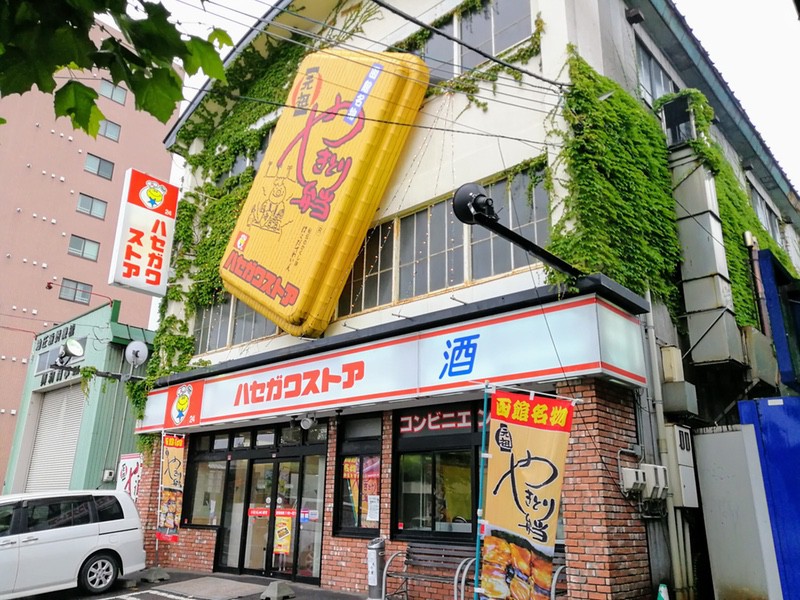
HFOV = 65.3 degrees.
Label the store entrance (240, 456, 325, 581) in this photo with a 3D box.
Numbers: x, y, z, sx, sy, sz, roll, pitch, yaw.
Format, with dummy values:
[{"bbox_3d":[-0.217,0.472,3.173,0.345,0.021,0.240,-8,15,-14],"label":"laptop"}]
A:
[{"bbox_3d":[-2.083,3.914,11.252,2.336,2.132,0.200,-15,-24,40],"label":"store entrance"}]

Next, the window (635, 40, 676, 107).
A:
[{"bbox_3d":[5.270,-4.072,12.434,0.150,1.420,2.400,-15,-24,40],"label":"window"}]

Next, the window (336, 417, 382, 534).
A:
[{"bbox_3d":[-0.661,2.861,10.199,1.095,1.949,0.150,-15,-24,40],"label":"window"}]

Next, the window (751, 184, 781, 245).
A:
[{"bbox_3d":[10.659,-2.271,17.996,0.150,1.300,3.300,-15,-24,40],"label":"window"}]

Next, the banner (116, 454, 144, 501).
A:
[{"bbox_3d":[-5.730,4.160,13.210,0.720,1.750,0.060,-9,-21,29],"label":"banner"}]

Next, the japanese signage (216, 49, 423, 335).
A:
[{"bbox_3d":[-1.930,-2.660,14.100,0.650,6.100,4.000,19,3,-44],"label":"japanese signage"}]

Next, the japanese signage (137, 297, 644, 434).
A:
[{"bbox_3d":[-1.539,1.720,11.680,11.790,0.927,1.250,-15,-24,40],"label":"japanese signage"}]

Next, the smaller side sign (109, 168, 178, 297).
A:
[{"bbox_3d":[-6.694,-1.692,16.299,0.320,3.130,1.360,-15,-24,40],"label":"smaller side sign"}]

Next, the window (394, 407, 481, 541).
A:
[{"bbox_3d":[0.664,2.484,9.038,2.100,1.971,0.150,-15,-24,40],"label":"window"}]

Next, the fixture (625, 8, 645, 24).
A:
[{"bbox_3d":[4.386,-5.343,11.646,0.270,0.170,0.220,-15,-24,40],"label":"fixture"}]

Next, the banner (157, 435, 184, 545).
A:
[{"bbox_3d":[-4.010,3.290,10.999,0.660,1.820,0.060,-12,-22,36],"label":"banner"}]

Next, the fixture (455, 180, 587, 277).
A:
[{"bbox_3d":[1.435,-0.649,6.874,0.400,0.430,2.400,-15,-24,40],"label":"fixture"}]

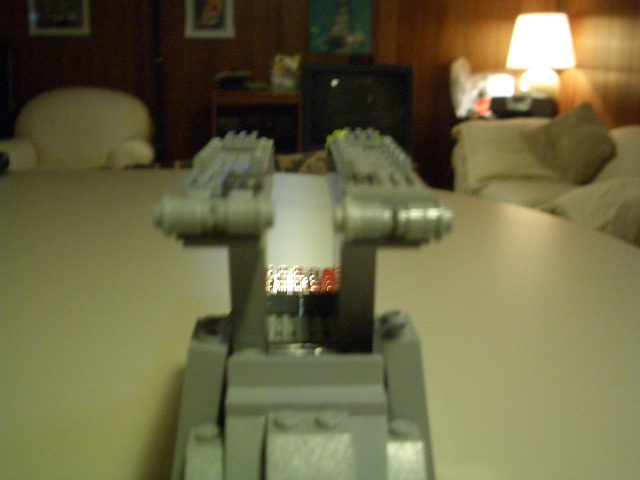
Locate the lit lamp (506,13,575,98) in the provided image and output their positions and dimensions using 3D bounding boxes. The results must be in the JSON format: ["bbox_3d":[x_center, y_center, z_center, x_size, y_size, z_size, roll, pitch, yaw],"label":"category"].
[{"bbox_3d":[1.234,-0.991,4.238,0.375,0.536,0.375,0,11,0],"label":"lit lamp"}]

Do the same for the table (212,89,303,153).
[{"bbox_3d":[-0.376,-0.533,4.849,0.542,0.830,0.420,0,11,0],"label":"table"}]

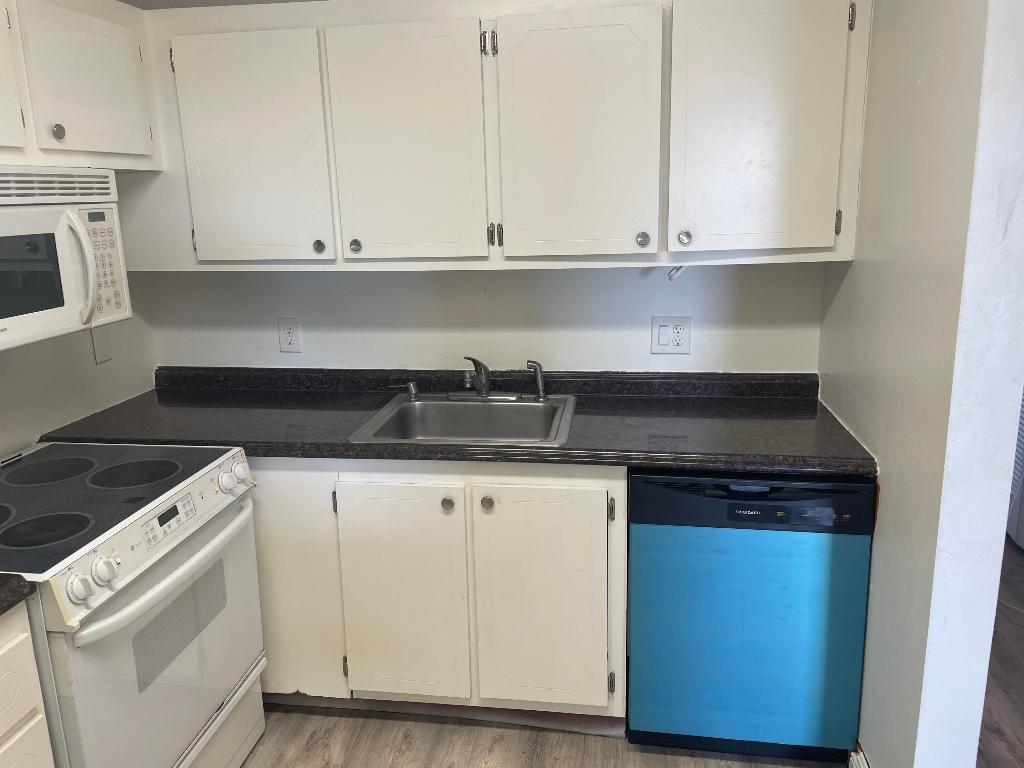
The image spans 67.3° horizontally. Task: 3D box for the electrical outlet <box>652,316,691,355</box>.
[{"bbox_3d":[0.527,-0.158,2.542,0.121,0.118,0.010,1,13,9],"label":"electrical outlet"}]

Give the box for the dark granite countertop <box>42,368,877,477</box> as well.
[{"bbox_3d":[-0.199,0.083,2.393,2.331,0.125,0.618,1,13,9],"label":"dark granite countertop"}]

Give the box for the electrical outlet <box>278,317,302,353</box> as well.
[{"bbox_3d":[-0.790,-0.173,2.740,0.073,0.119,0.010,1,13,9],"label":"electrical outlet"}]

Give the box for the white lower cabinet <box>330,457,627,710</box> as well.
[{"bbox_3d":[-0.048,0.519,2.461,0.826,0.762,0.620,1,13,9],"label":"white lower cabinet"}]

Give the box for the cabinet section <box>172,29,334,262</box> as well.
[{"bbox_3d":[-0.761,-0.746,2.477,0.469,0.667,0.288,1,14,8],"label":"cabinet section"}]

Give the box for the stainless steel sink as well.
[{"bbox_3d":[-0.116,0.181,2.397,0.616,0.170,0.556,1,13,9],"label":"stainless steel sink"}]

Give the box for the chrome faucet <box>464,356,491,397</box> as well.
[{"bbox_3d":[-0.112,-0.009,2.552,0.065,0.143,0.155,4,14,23],"label":"chrome faucet"}]

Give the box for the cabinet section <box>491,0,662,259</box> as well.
[{"bbox_3d":[0.213,-0.736,2.333,0.464,0.667,0.288,1,14,8],"label":"cabinet section"}]

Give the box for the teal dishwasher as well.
[{"bbox_3d":[0.663,0.583,2.353,0.607,0.853,0.597,1,13,9],"label":"teal dishwasher"}]

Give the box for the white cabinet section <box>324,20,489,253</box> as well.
[{"bbox_3d":[-0.284,-0.741,2.406,0.465,0.667,0.288,1,14,8],"label":"white cabinet section"}]

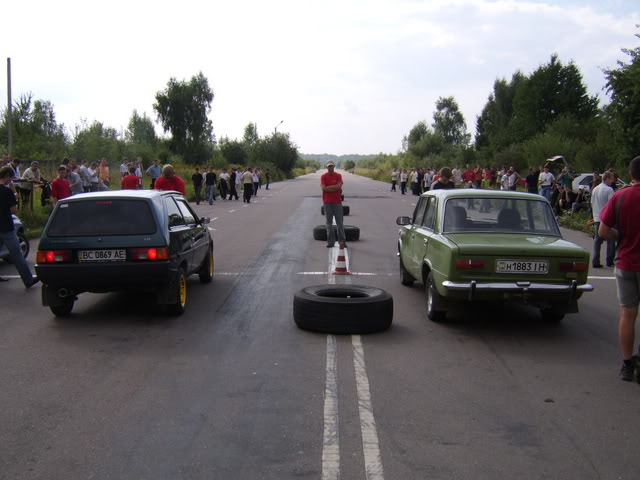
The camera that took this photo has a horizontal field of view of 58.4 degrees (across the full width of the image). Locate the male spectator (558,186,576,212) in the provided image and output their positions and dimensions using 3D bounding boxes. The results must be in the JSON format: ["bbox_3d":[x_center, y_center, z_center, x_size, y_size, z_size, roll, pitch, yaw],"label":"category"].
[{"bbox_3d":[8.201,-1.263,18.990,0.580,0.950,0.750,5,9,33],"label":"male spectator"}]

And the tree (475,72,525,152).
[{"bbox_3d":[15.417,-9.326,49.224,4.700,9.840,4.700,0,7,0],"label":"tree"}]

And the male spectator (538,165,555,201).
[{"bbox_3d":[8.221,-1.788,20.800,0.580,1.760,0.400,2,7,14],"label":"male spectator"}]

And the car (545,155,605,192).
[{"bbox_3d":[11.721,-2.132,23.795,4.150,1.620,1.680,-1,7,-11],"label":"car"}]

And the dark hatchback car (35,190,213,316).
[{"bbox_3d":[-2.380,0.002,7.850,1.540,1.400,3.500,0,7,-2],"label":"dark hatchback car"}]

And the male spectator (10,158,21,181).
[{"bbox_3d":[-9.764,-1.739,18.406,0.320,1.740,0.500,5,9,37],"label":"male spectator"}]

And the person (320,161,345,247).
[{"bbox_3d":[0.262,-0.747,12.010,0.500,1.800,0.340,0,7,-1],"label":"person"}]

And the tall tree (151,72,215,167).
[{"bbox_3d":[-13.359,-10.853,56.088,6.200,10.770,6.000,0,7,0],"label":"tall tree"}]

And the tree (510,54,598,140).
[{"bbox_3d":[19.921,-9.969,48.685,7.400,11.220,7.400,0,7,0],"label":"tree"}]

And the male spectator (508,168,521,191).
[{"bbox_3d":[6.926,-1.717,20.407,0.520,1.750,0.340,6,9,41],"label":"male spectator"}]

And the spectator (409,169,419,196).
[{"bbox_3d":[6.200,-3.846,38.000,0.520,1.750,0.360,2,8,17],"label":"spectator"}]

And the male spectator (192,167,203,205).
[{"bbox_3d":[-5.587,-2.411,26.200,0.500,1.720,0.360,-1,7,-11],"label":"male spectator"}]

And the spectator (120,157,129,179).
[{"bbox_3d":[-9.169,-2.994,27.000,0.500,1.740,0.320,-3,8,-27],"label":"spectator"}]

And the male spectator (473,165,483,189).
[{"bbox_3d":[6.433,-2.181,23.407,0.500,1.750,0.360,3,8,26],"label":"male spectator"}]

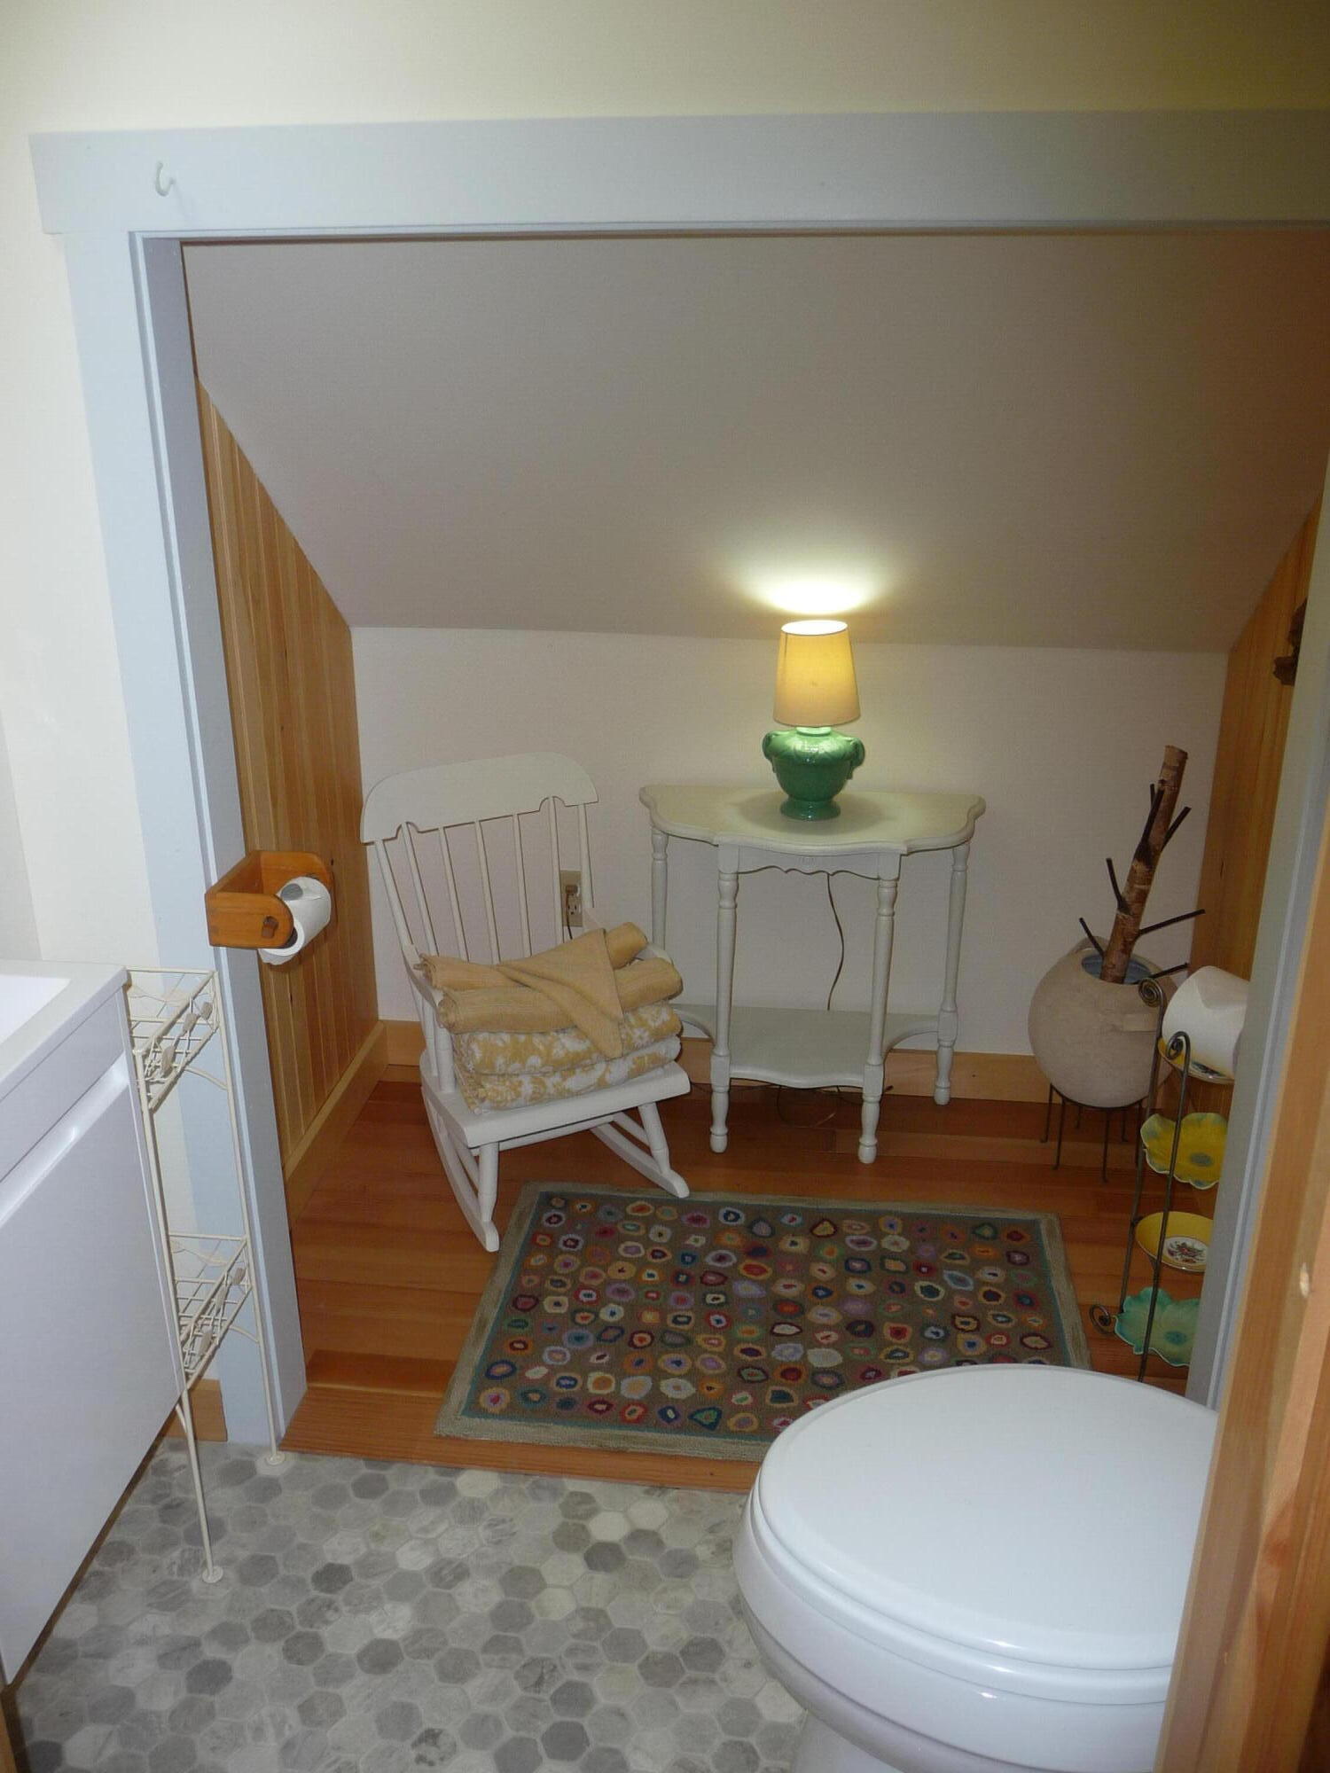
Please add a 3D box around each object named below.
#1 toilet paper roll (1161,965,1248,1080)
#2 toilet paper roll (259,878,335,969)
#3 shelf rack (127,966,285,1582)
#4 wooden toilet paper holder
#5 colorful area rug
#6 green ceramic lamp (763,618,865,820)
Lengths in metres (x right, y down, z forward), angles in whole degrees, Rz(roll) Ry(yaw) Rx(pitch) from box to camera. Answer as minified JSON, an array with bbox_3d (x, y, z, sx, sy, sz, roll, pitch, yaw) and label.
[{"bbox_3d":[0.756,0.181,1.942,0.118,0.118,0.103,-15,28,-35],"label":"toilet paper roll"},{"bbox_3d":[-0.455,0.039,1.742,0.080,0.080,0.102,3,20,7],"label":"toilet paper roll"},{"bbox_3d":[-0.646,0.465,1.741,0.245,0.716,0.228,3,20,7],"label":"shelf rack"},{"bbox_3d":[-0.476,0.018,1.739,0.105,0.074,0.137,3,20,7],"label":"wooden toilet paper holder"},{"bbox_3d":[0.179,0.662,2.244,0.935,0.010,0.667,2,20,6],"label":"colorful area rug"},{"bbox_3d":[0.265,-0.292,2.547,0.184,0.336,0.152,3,20,7],"label":"green ceramic lamp"}]

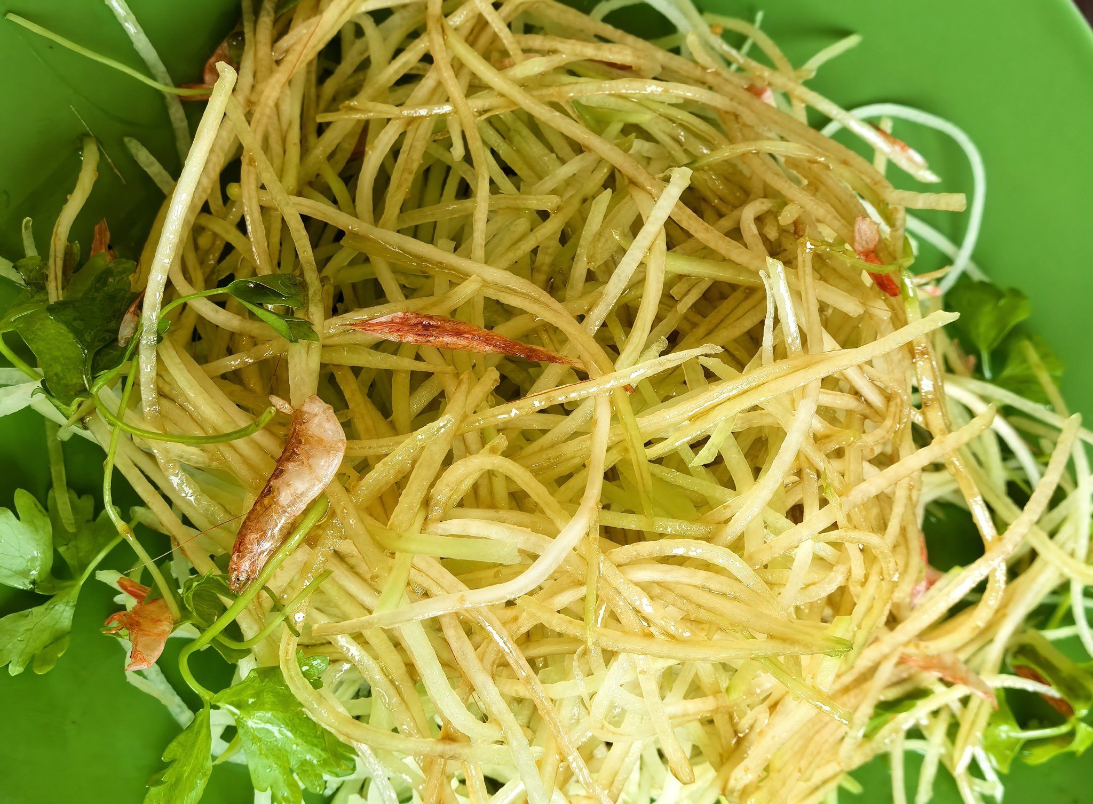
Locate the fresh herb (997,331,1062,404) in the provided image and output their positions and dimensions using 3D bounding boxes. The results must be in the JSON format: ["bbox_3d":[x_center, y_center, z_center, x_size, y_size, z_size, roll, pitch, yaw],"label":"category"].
[{"bbox_3d":[0.104,-0.007,0.243,0.015,0.010,0.013,-30,79,-8],"label":"fresh herb"}]

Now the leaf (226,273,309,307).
[{"bbox_3d":[-0.050,-0.020,0.206,0.014,0.008,0.006,3,76,0],"label":"leaf"}]

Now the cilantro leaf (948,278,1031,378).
[{"bbox_3d":[0.093,-0.016,0.240,0.017,0.010,0.020,-3,76,-2],"label":"cilantro leaf"}]

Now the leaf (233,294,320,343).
[{"bbox_3d":[-0.049,-0.015,0.205,0.016,0.008,0.006,24,77,5],"label":"leaf"}]

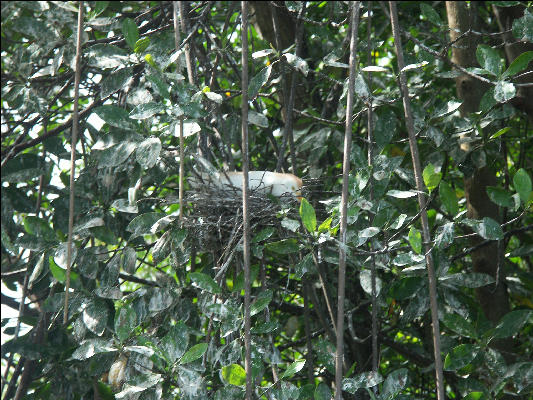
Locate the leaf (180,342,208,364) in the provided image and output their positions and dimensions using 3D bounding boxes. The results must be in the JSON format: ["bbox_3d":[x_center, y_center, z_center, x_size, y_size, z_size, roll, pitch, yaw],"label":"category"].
[{"bbox_3d":[-0.226,0.481,9.600,0.100,0.048,0.025,-34,-14,-10],"label":"leaf"}]

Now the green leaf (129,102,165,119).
[{"bbox_3d":[-0.360,-0.267,9.200,0.111,0.056,0.030,-14,-40,0],"label":"green leaf"}]

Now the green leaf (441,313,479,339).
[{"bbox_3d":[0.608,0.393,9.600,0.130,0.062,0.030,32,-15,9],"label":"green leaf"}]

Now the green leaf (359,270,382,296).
[{"bbox_3d":[0.331,0.263,9.750,0.062,0.092,0.025,-26,-9,-5],"label":"green leaf"}]

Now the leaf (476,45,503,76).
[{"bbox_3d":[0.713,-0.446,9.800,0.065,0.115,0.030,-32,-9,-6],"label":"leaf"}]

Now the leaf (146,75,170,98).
[{"bbox_3d":[-0.354,-0.372,10.100,0.050,0.109,0.022,-39,-12,-30],"label":"leaf"}]

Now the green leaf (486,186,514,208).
[{"bbox_3d":[0.779,-0.008,10.200,0.107,0.056,0.022,35,-27,-11],"label":"green leaf"}]

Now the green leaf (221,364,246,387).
[{"bbox_3d":[-0.098,0.527,9.200,0.081,0.066,0.025,8,-15,0],"label":"green leaf"}]

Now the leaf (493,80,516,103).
[{"bbox_3d":[0.757,-0.345,9.750,0.072,0.075,0.035,0,-30,0],"label":"leaf"}]

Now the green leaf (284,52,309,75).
[{"bbox_3d":[0.100,-0.449,10.200,0.050,0.103,0.022,-36,-15,-42],"label":"green leaf"}]

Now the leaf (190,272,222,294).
[{"bbox_3d":[-0.194,0.272,10.000,0.122,0.051,0.022,33,-27,9],"label":"leaf"}]

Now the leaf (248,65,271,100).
[{"bbox_3d":[-0.023,-0.383,10.000,0.051,0.130,0.022,26,-10,26],"label":"leaf"}]

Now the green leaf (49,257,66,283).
[{"bbox_3d":[-0.696,0.239,10.300,0.053,0.115,0.022,-32,-11,-26],"label":"green leaf"}]

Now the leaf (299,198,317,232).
[{"bbox_3d":[0.129,0.048,9.550,0.047,0.108,0.025,-17,-6,-2],"label":"leaf"}]

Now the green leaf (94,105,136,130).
[{"bbox_3d":[-0.458,-0.250,9.300,0.137,0.070,0.030,22,-25,0],"label":"green leaf"}]

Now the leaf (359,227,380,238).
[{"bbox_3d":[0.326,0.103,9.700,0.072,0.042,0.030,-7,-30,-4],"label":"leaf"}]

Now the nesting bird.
[{"bbox_3d":[-0.065,-0.040,9.750,0.370,0.125,0.150,-1,-5,12],"label":"nesting bird"}]

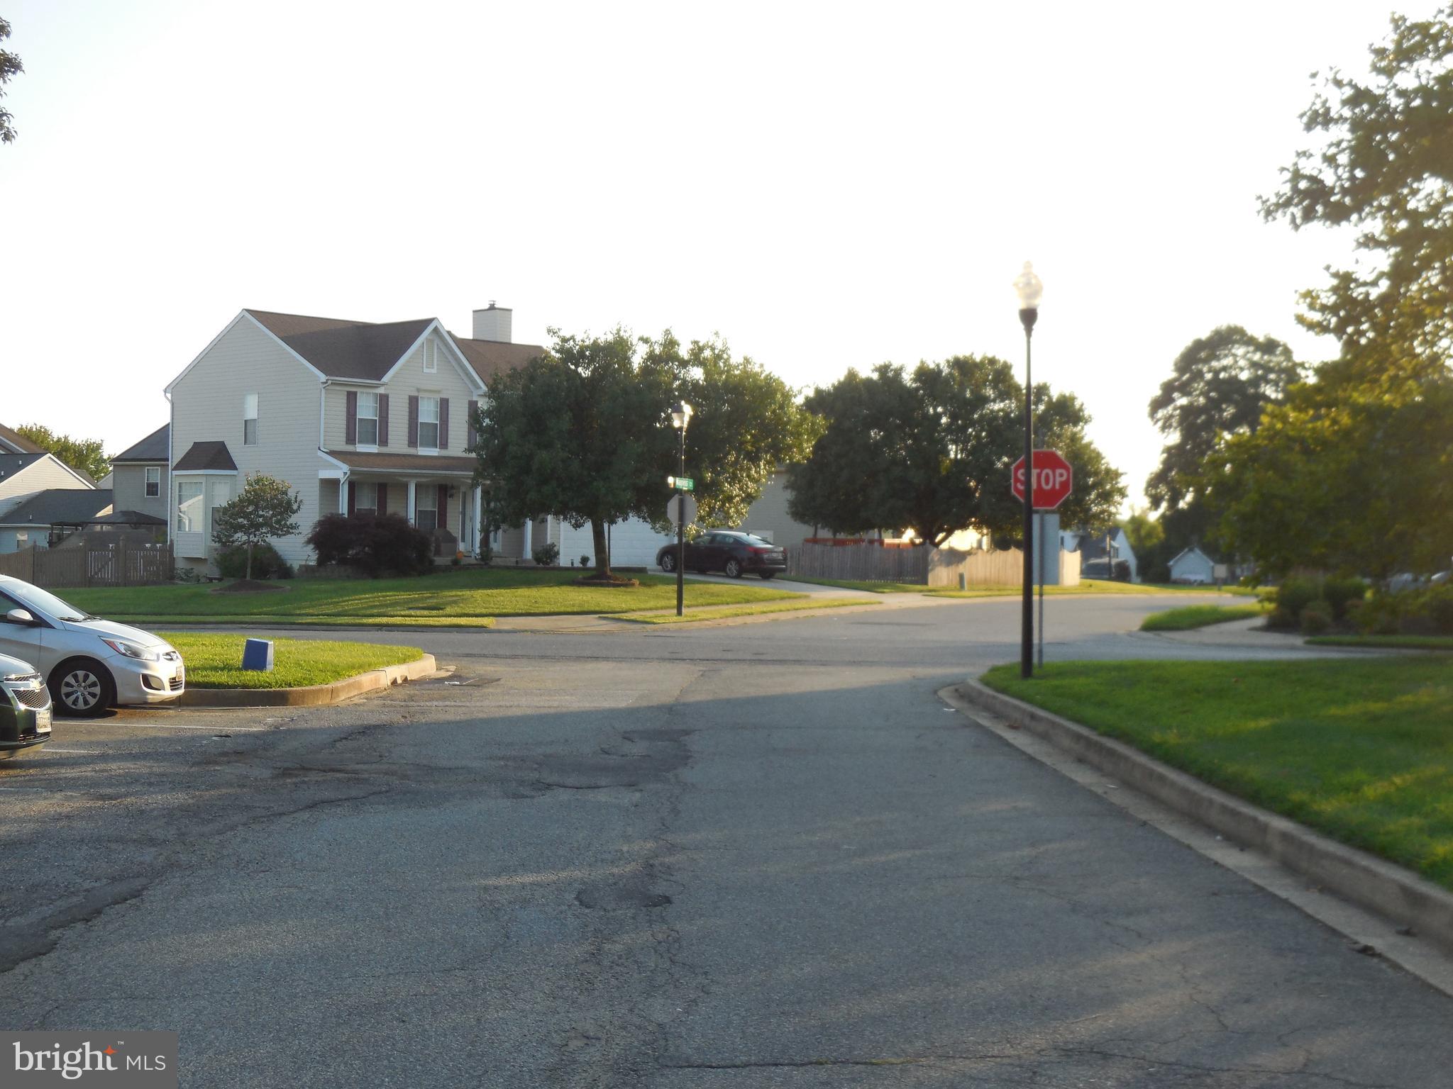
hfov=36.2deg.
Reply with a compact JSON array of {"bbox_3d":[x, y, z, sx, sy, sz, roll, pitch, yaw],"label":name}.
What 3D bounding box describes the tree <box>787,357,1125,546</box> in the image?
[{"bbox_3d":[9.356,-3.111,91.000,13.600,9.200,12.300,0,0,6],"label":"tree"}]

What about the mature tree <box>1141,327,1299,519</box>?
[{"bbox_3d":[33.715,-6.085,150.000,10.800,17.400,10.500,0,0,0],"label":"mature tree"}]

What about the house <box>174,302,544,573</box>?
[{"bbox_3d":[-10.000,-3.650,73.000,9.100,9.000,14.300,0,0,41],"label":"house"}]

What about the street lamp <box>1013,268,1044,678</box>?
[{"bbox_3d":[3.572,-0.879,26.300,0.360,4.920,0.360,0,0,0],"label":"street lamp"}]

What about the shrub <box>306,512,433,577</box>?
[{"bbox_3d":[-10.094,0.000,63.000,3.550,1.850,3.200,0,0,0],"label":"shrub"}]

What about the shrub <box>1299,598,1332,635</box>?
[{"bbox_3d":[10.268,1.264,38.700,0.580,0.650,0.580,0,0,0],"label":"shrub"}]

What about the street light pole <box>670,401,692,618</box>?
[{"bbox_3d":[-1.092,-0.863,54.200,0.500,5.280,0.500,0,0,-1],"label":"street light pole"}]

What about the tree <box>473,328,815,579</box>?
[{"bbox_3d":[-2.368,-2.645,64.000,9.800,7.200,8.800,0,0,0],"label":"tree"}]

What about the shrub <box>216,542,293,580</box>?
[{"bbox_3d":[-13.950,0.487,65.800,2.250,1.170,2.000,0,0,-12],"label":"shrub"}]

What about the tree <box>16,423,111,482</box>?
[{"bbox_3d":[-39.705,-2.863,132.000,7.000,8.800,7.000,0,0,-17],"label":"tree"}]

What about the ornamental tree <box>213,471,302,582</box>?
[{"bbox_3d":[-13.309,-0.514,63.000,2.600,3.070,2.500,0,0,-12],"label":"ornamental tree"}]

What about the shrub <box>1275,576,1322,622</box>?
[{"bbox_3d":[11.958,1.151,46.500,0.980,0.970,0.950,0,0,14],"label":"shrub"}]

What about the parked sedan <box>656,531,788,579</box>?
[{"bbox_3d":[-0.146,0.298,71.300,4.800,1.450,1.840,5,3,42],"label":"parked sedan"}]

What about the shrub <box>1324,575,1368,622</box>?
[{"bbox_3d":[12.943,1.139,46.500,0.970,0.960,0.950,0,0,16],"label":"shrub"}]

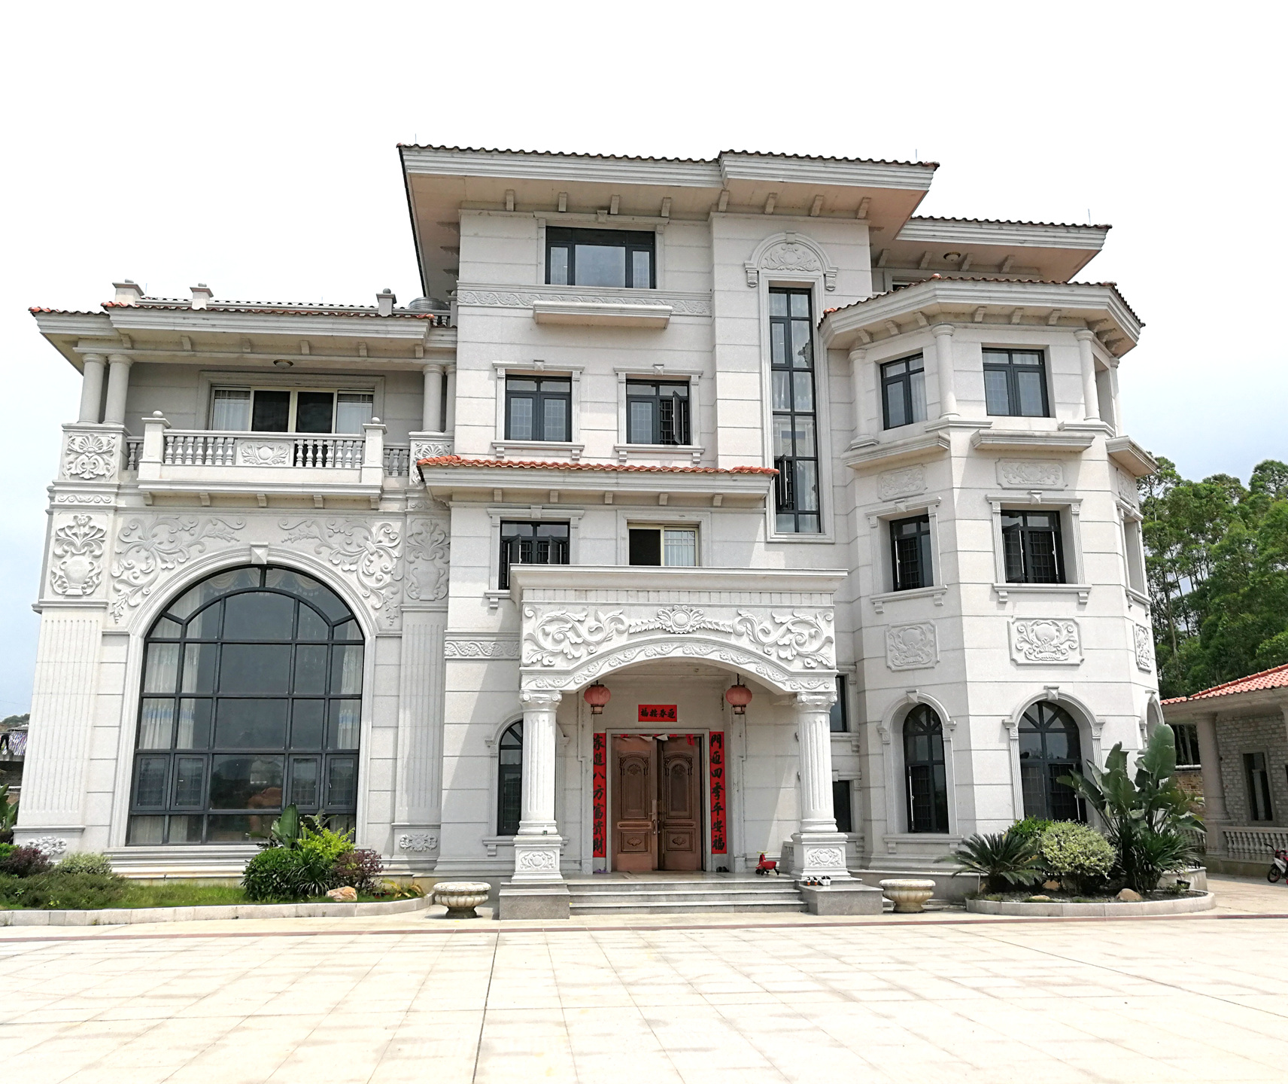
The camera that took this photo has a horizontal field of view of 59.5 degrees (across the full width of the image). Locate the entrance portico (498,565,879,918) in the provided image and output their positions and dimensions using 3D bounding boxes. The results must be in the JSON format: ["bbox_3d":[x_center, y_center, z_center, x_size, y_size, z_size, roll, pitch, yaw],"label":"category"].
[{"bbox_3d":[0.591,3.405,19.708,5.970,5.690,3.550,1,-13,-6],"label":"entrance portico"}]

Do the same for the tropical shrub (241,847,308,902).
[{"bbox_3d":[-5.873,5.260,17.897,1.000,0.830,0.980,1,-14,-6],"label":"tropical shrub"}]

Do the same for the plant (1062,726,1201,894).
[{"bbox_3d":[7.945,4.323,18.347,2.150,2.680,1.900,1,-14,-6],"label":"plant"}]

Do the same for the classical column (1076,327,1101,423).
[{"bbox_3d":[8.665,-3.166,21.869,0.360,1.860,0.360,1,-14,-6],"label":"classical column"}]

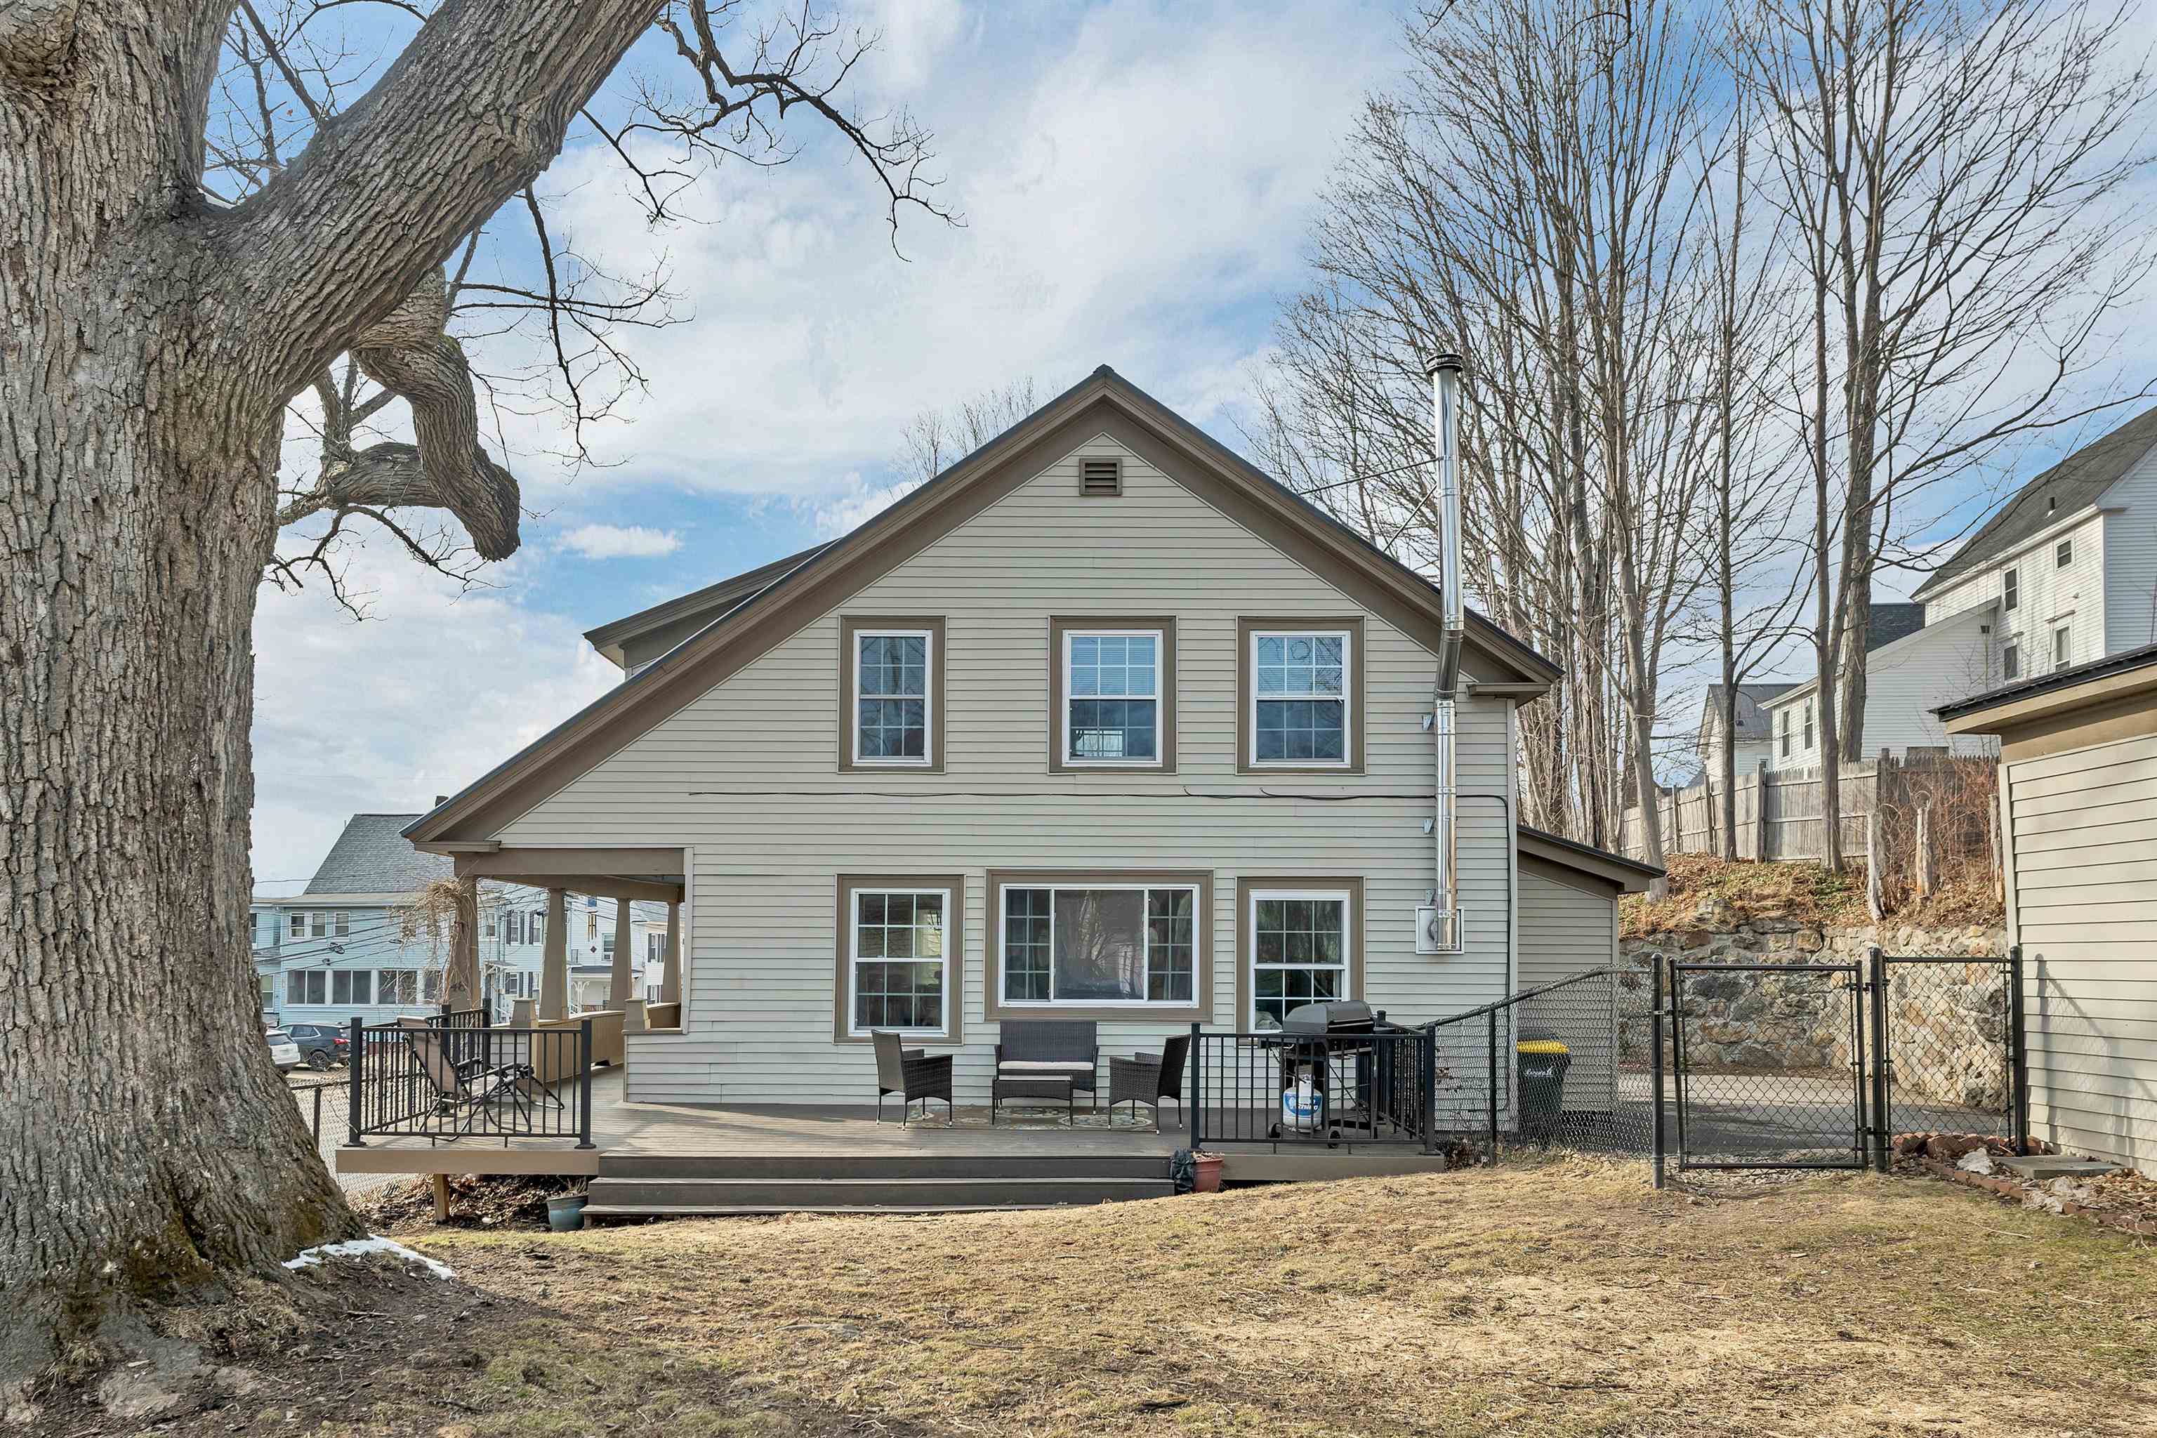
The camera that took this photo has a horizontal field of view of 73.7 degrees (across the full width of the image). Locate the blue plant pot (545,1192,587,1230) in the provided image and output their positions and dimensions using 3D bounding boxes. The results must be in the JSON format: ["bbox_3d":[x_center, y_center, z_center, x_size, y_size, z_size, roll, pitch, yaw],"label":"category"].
[{"bbox_3d":[-3.740,3.600,10.550,0.310,0.280,0.310,0,-3,0],"label":"blue plant pot"}]

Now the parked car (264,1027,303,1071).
[{"bbox_3d":[-29.000,11.550,49.900,4.500,1.600,1.820,-2,-4,37],"label":"parked car"}]

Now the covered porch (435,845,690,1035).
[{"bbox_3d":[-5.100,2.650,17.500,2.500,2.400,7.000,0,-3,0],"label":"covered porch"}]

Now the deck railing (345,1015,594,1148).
[{"bbox_3d":[-4.680,2.800,11.050,1.880,0.990,0.100,0,-3,0],"label":"deck railing"}]

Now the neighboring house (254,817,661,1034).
[{"bbox_3d":[-25.800,9.400,64.000,16.500,9.600,10.000,0,-3,0],"label":"neighboring house"}]

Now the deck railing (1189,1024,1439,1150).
[{"bbox_3d":[1.810,2.840,11.050,1.900,0.980,0.100,0,-3,0],"label":"deck railing"}]

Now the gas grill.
[{"bbox_3d":[2.090,2.820,11.450,1.200,1.130,0.580,3,-4,-42],"label":"gas grill"}]

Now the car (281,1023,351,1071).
[{"bbox_3d":[-28.900,12.050,52.800,4.600,1.660,1.840,0,-3,6],"label":"car"}]

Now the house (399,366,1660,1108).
[{"bbox_3d":[-0.200,0.500,18.300,12.400,7.400,9.200,0,-3,0],"label":"house"}]

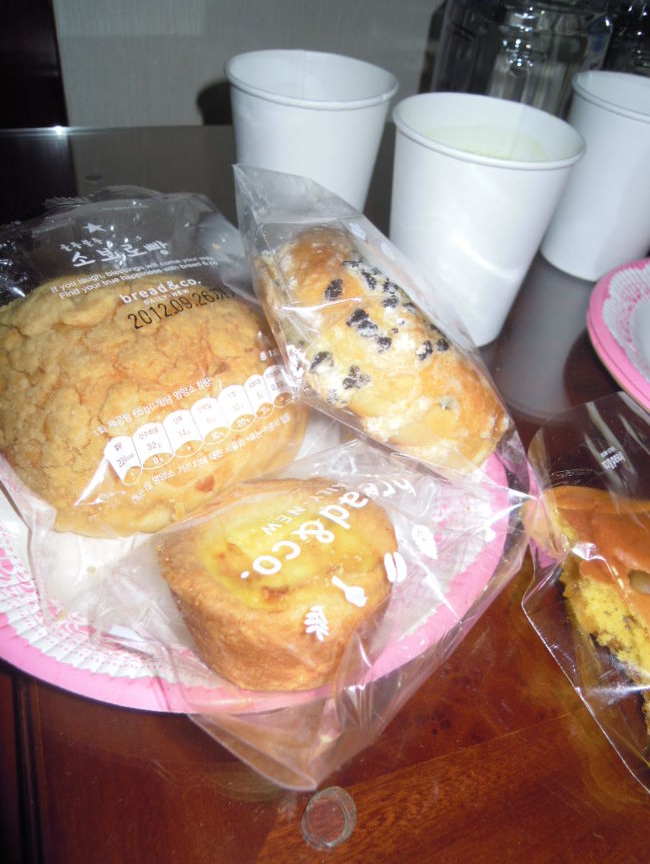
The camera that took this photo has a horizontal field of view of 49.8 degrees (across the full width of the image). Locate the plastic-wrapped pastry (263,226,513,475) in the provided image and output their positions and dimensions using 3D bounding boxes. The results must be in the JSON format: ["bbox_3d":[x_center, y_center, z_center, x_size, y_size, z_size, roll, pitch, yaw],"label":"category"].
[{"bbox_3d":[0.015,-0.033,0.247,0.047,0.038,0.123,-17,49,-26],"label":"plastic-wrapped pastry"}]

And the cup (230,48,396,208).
[{"bbox_3d":[-0.010,-0.121,0.327,0.076,0.086,0.076,5,41,-4],"label":"cup"}]

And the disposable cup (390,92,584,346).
[{"bbox_3d":[0.060,-0.088,0.300,0.076,0.086,0.076,8,41,0],"label":"disposable cup"}]

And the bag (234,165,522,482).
[{"bbox_3d":[0.014,-0.041,0.251,0.057,0.043,0.160,-17,49,-26],"label":"bag"}]

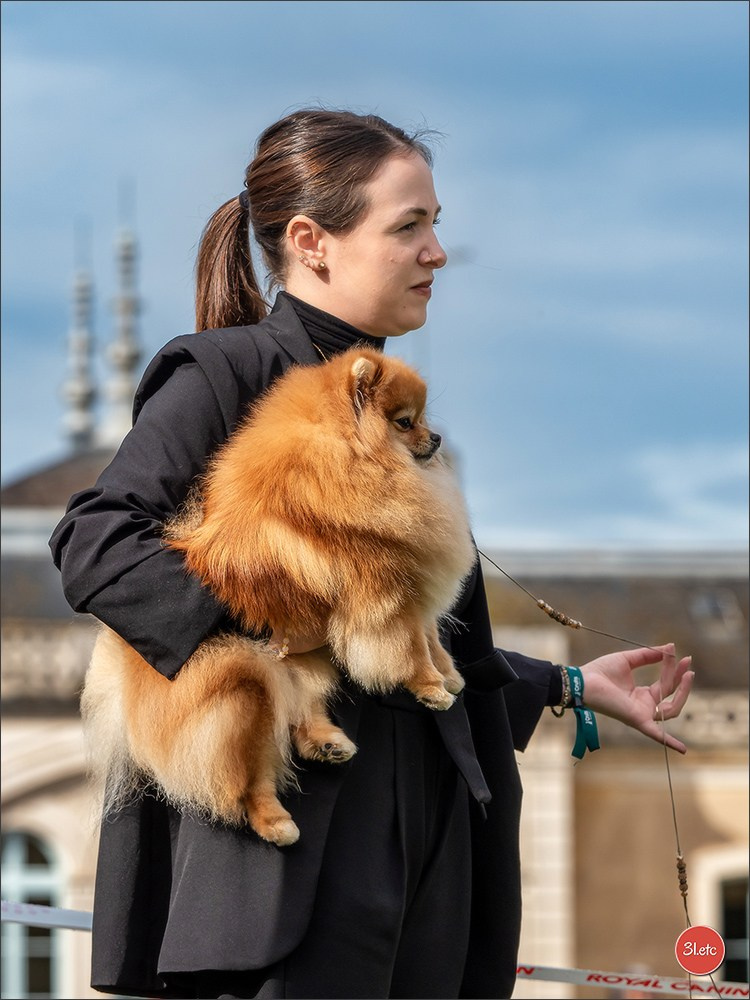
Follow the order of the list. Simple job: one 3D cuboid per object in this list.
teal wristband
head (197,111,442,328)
[{"bbox_3d":[0.219,0.225,7.900,0.035,0.098,0.050,1,-2,-16],"label":"teal wristband"},{"bbox_3d":[-0.058,-0.288,7.800,0.250,0.235,0.170,-1,-2,16],"label":"head"}]

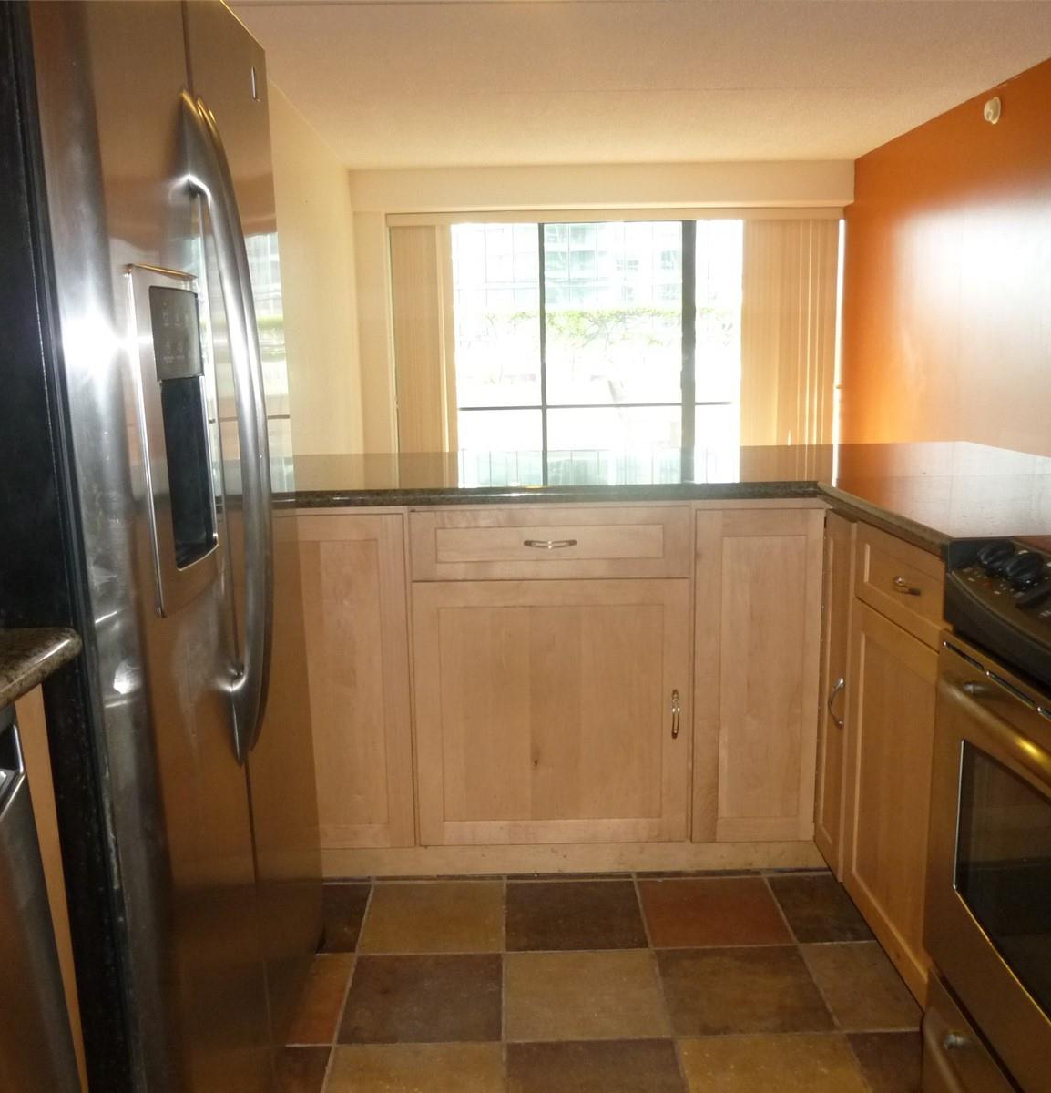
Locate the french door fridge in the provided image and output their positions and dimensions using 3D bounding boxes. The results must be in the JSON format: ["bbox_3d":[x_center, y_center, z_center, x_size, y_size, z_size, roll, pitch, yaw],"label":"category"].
[{"bbox_3d":[-0.754,0.062,1.556,0.720,1.750,0.910,-1,10,-1],"label":"french door fridge"}]

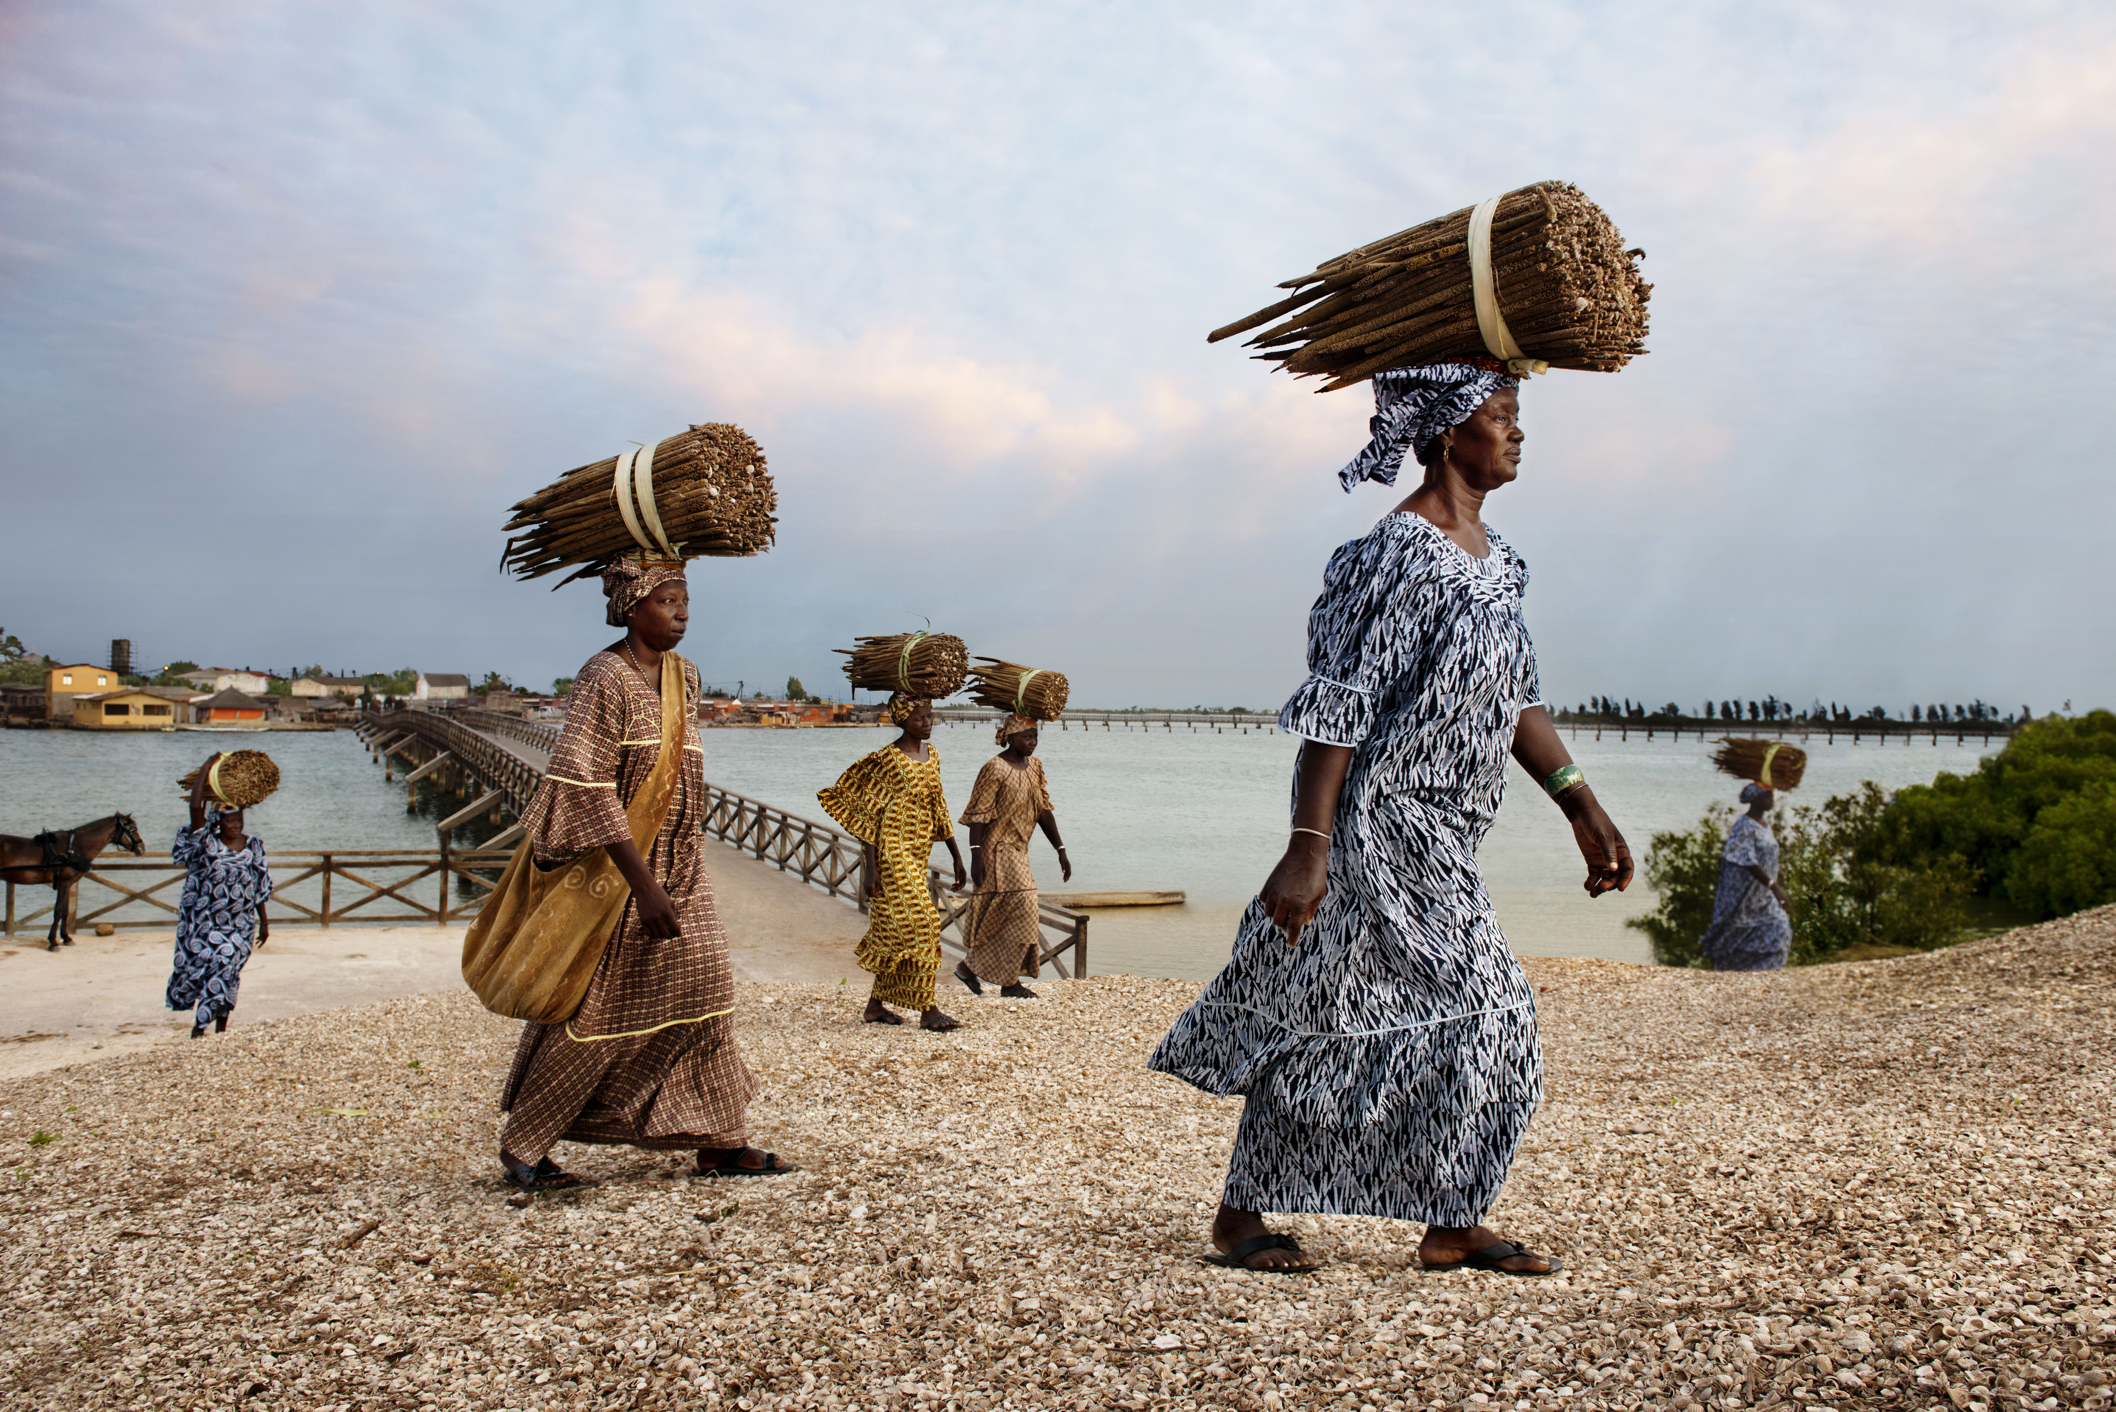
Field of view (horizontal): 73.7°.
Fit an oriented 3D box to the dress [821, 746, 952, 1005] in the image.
[{"bbox_3d":[-0.867,0.859,7.150,0.500,1.330,0.580,0,0,33],"label":"dress"}]

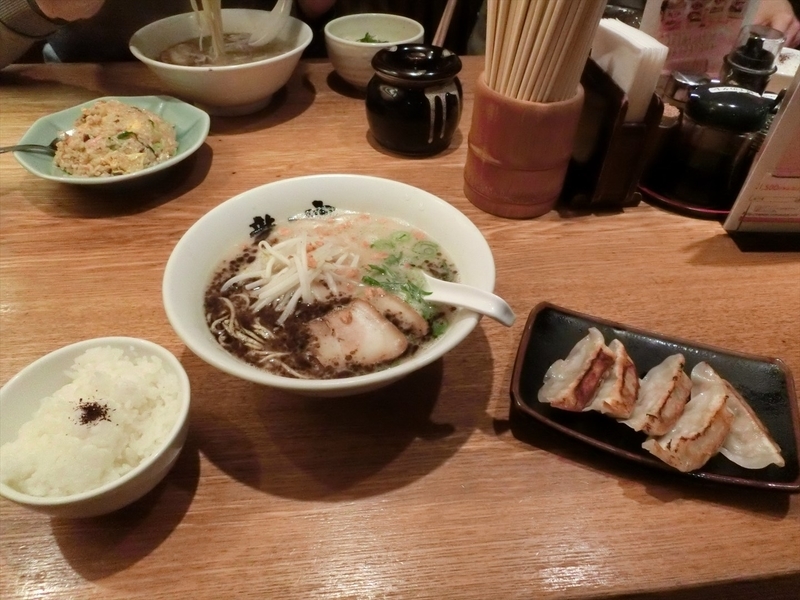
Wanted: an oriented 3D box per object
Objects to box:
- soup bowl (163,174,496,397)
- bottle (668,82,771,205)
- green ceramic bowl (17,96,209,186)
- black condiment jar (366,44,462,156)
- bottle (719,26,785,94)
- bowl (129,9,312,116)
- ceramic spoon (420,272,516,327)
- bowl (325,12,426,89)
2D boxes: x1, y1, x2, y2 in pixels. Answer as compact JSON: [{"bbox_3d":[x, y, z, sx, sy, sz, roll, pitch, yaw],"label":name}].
[{"bbox_3d":[-0.044,0.004,0.399,0.207,0.081,0.207,1,43,-1],"label":"soup bowl"},{"bbox_3d":[0.310,-0.153,0.565,0.087,0.090,0.087,2,43,0],"label":"bottle"},{"bbox_3d":[-0.282,-0.151,0.583,0.175,0.042,0.178,2,43,0],"label":"green ceramic bowl"},{"bbox_3d":[0.018,-0.216,0.626,0.104,0.094,0.104,1,43,-1],"label":"black condiment jar"},{"bbox_3d":[0.356,-0.220,0.615,0.060,0.122,0.060,2,43,0],"label":"bottle"},{"bbox_3d":[-0.204,-0.276,0.693,0.201,0.077,0.201,1,43,-1],"label":"bowl"},{"bbox_3d":[0.024,-0.005,0.384,0.042,0.038,0.145,-27,34,-27],"label":"ceramic spoon"},{"bbox_3d":[-0.032,-0.320,0.756,0.123,0.065,0.123,1,43,-1],"label":"bowl"}]

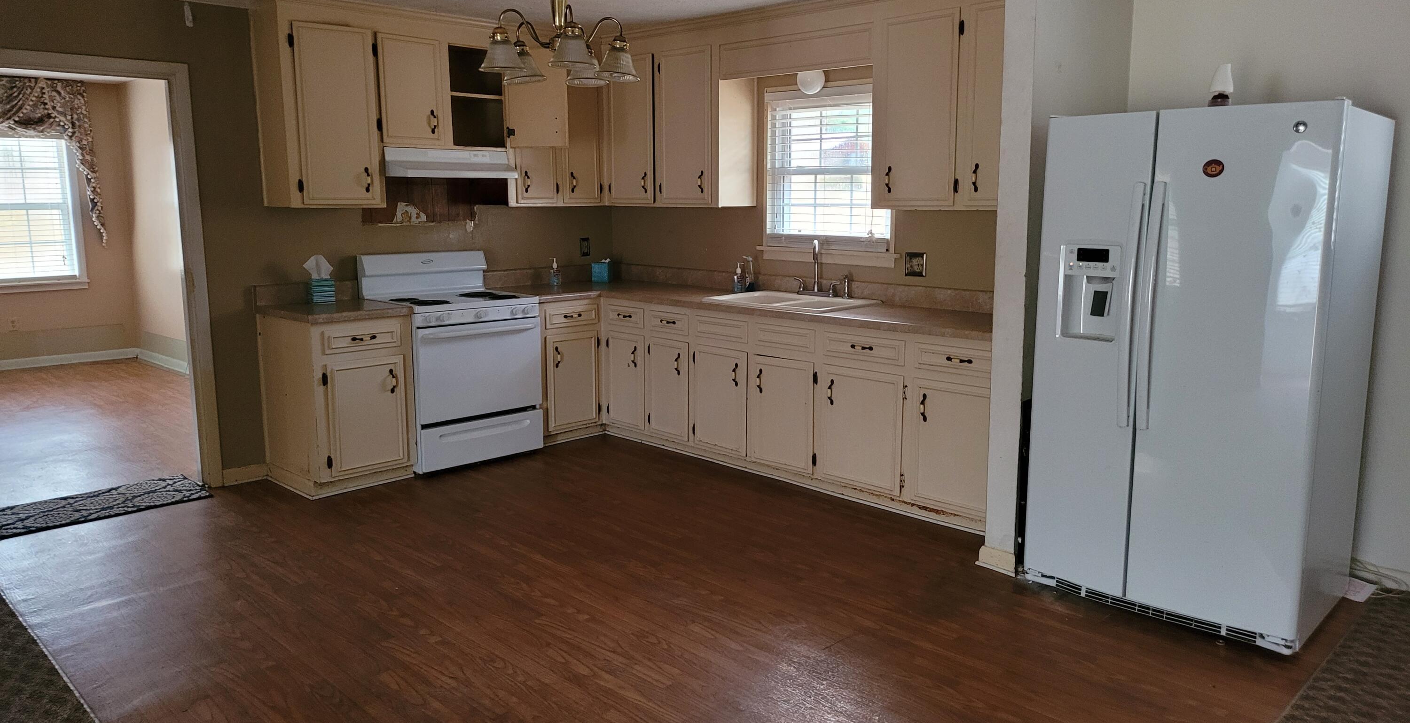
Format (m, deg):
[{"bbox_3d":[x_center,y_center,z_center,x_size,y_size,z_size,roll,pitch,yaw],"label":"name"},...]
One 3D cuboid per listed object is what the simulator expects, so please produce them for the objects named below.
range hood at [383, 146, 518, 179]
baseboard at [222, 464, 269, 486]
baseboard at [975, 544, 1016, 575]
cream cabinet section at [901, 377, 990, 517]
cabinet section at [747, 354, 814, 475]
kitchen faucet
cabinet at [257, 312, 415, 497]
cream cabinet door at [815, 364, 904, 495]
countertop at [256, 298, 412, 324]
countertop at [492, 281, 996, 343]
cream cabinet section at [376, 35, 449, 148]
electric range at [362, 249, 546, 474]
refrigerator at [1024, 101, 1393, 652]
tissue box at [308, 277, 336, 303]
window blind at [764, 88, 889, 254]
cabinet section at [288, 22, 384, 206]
[{"bbox_3d":[-1.465,-1.093,5.890,0.762,0.152,0.470,-9,13,-44],"label":"range hood"},{"bbox_3d":[-2.400,0.589,5.536,0.225,0.084,0.022,-9,13,-44],"label":"baseboard"},{"bbox_3d":[1.143,0.776,4.157,0.030,0.085,0.180,-9,13,-44],"label":"baseboard"},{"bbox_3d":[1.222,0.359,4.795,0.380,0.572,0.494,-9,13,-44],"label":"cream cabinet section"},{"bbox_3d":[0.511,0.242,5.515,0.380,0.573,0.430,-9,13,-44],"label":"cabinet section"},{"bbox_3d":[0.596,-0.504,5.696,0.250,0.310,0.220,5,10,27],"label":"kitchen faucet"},{"bbox_3d":[-1.917,0.190,5.532,0.545,0.874,0.620,-9,13,-44],"label":"cabinet"},{"bbox_3d":[0.745,0.319,5.050,0.050,0.573,0.480,-9,13,-44],"label":"cream cabinet door"},{"bbox_3d":[-1.906,-0.262,5.436,0.555,0.045,0.630,-9,13,-44],"label":"countertop"},{"bbox_3d":[0.178,-0.281,5.580,1.110,0.042,3.400,-9,13,-44],"label":"countertop"},{"bbox_3d":[-1.618,-1.436,5.658,0.391,0.564,0.280,-9,13,-44],"label":"cream cabinet section"},{"bbox_3d":[-1.406,-0.032,5.914,0.765,1.120,0.680,-9,13,-44],"label":"electric range"},{"bbox_3d":[1.769,0.018,3.773,0.905,1.760,0.790,8,12,42],"label":"refrigerator"},{"bbox_3d":[-2.027,-0.371,5.602,0.114,0.132,0.114,-6,11,-32],"label":"tissue box"},{"bbox_3d":[0.659,-1.042,5.761,0.060,0.858,0.870,-9,13,-44],"label":"window blind"},{"bbox_3d":[-1.925,-1.240,5.383,0.440,0.877,0.280,-9,13,-44],"label":"cabinet section"}]

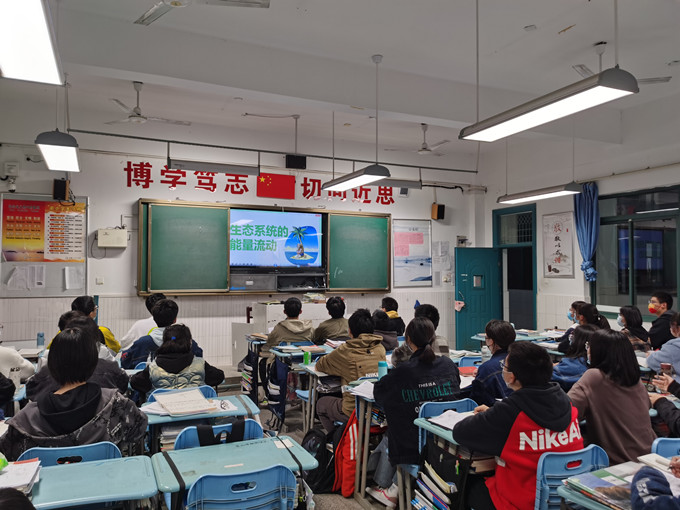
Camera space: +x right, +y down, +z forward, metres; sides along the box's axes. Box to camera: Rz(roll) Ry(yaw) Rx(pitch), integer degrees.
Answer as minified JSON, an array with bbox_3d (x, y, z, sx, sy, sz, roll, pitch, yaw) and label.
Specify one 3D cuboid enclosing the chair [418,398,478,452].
[{"bbox_3d":[0.513,1.267,3.227,0.420,0.820,0.480,1,-2,-25],"label":"chair"}]

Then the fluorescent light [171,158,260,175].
[{"bbox_3d":[-1.660,-1.173,7.081,1.200,0.118,0.130,1,-2,-24],"label":"fluorescent light"}]

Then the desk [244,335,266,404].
[{"bbox_3d":[-0.792,1.377,6.279,0.610,0.745,0.410,1,-2,-24],"label":"desk"}]

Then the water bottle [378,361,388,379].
[{"bbox_3d":[0.289,0.801,3.528,0.064,0.182,0.064,0,-2,0],"label":"water bottle"}]

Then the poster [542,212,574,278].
[{"bbox_3d":[3.431,-0.144,8.323,0.025,1.020,0.600,1,-2,-24],"label":"poster"}]

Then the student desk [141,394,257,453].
[{"bbox_3d":[-0.818,1.254,3.087,0.610,0.745,0.410,1,-2,-22],"label":"student desk"}]

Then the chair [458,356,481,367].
[{"bbox_3d":[1.150,1.293,4.756,0.420,0.810,0.470,1,-2,-24],"label":"chair"}]

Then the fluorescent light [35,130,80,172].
[{"bbox_3d":[-2.533,-0.924,4.829,0.300,0.120,1.240,1,-2,-24],"label":"fluorescent light"}]

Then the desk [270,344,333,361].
[{"bbox_3d":[-0.363,1.342,5.332,0.610,0.745,0.410,1,-2,-24],"label":"desk"}]

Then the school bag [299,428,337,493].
[{"bbox_3d":[-0.158,1.428,3.830,0.320,0.460,0.240,-1,-3,31],"label":"school bag"}]

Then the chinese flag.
[{"bbox_3d":[-0.978,-1.073,8.295,0.592,0.368,0.020,1,-2,-24],"label":"chinese flag"}]

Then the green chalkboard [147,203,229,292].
[{"bbox_3d":[-2.177,-0.092,7.724,1.140,1.240,0.050,1,-2,-25],"label":"green chalkboard"}]

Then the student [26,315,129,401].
[{"bbox_3d":[-1.673,1.021,3.401,0.550,1.240,0.700,1,-2,-24],"label":"student"}]

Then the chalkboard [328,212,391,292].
[{"bbox_3d":[0.330,-0.053,8.685,1.120,1.240,0.060,1,-2,-24],"label":"chalkboard"}]

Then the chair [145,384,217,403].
[{"bbox_3d":[-1.070,1.236,3.490,0.420,0.810,0.470,1,-2,-26],"label":"chair"}]

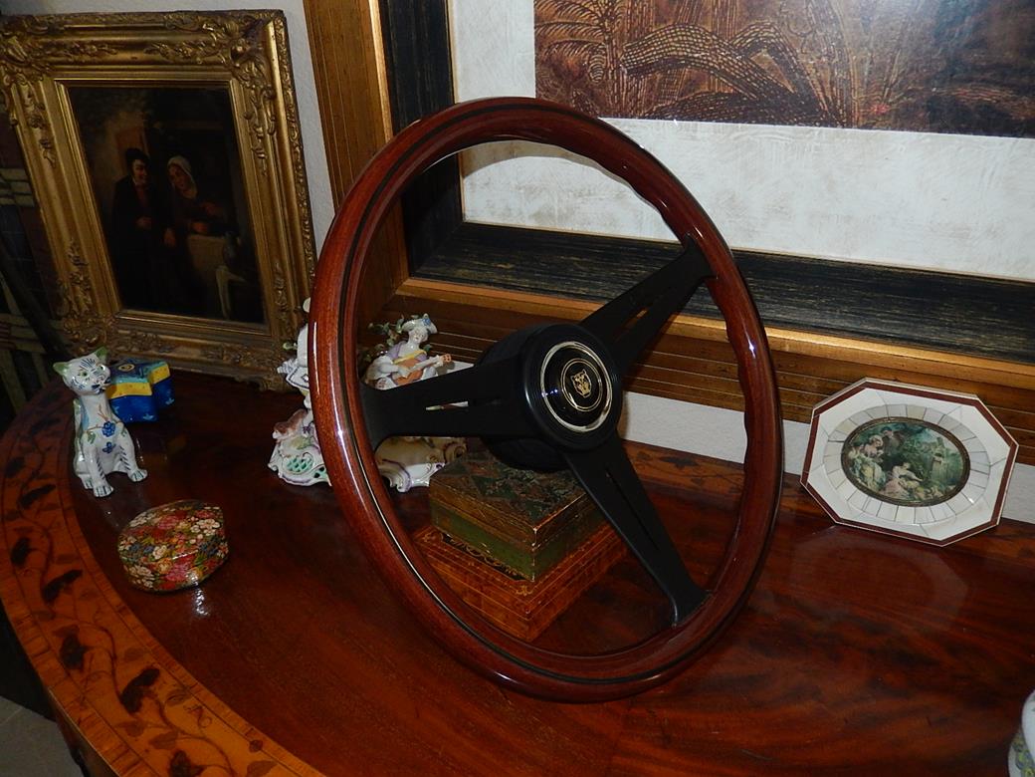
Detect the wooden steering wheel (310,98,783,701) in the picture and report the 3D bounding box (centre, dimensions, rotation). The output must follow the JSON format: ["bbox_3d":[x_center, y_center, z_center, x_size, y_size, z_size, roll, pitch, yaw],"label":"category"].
[{"bbox_3d":[0.029,0.003,0.512,0.385,0.385,0.099,-29,7,-39],"label":"wooden steering wheel"}]

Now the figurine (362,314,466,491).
[{"bbox_3d":[-0.087,0.006,0.649,0.088,0.155,0.075,-8,30,-10],"label":"figurine"}]

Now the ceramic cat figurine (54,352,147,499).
[{"bbox_3d":[-0.379,0.024,0.663,0.060,0.127,0.064,-24,36,-33],"label":"ceramic cat figurine"}]

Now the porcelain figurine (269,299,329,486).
[{"bbox_3d":[-0.179,-0.002,0.653,0.094,0.170,0.073,-9,30,-11],"label":"porcelain figurine"}]

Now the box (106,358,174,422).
[{"bbox_3d":[-0.394,0.001,0.786,0.070,0.047,0.065,-5,30,-5],"label":"box"}]

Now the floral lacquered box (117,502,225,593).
[{"bbox_3d":[-0.264,0.118,0.584,0.083,0.035,0.075,-5,30,-5],"label":"floral lacquered box"}]

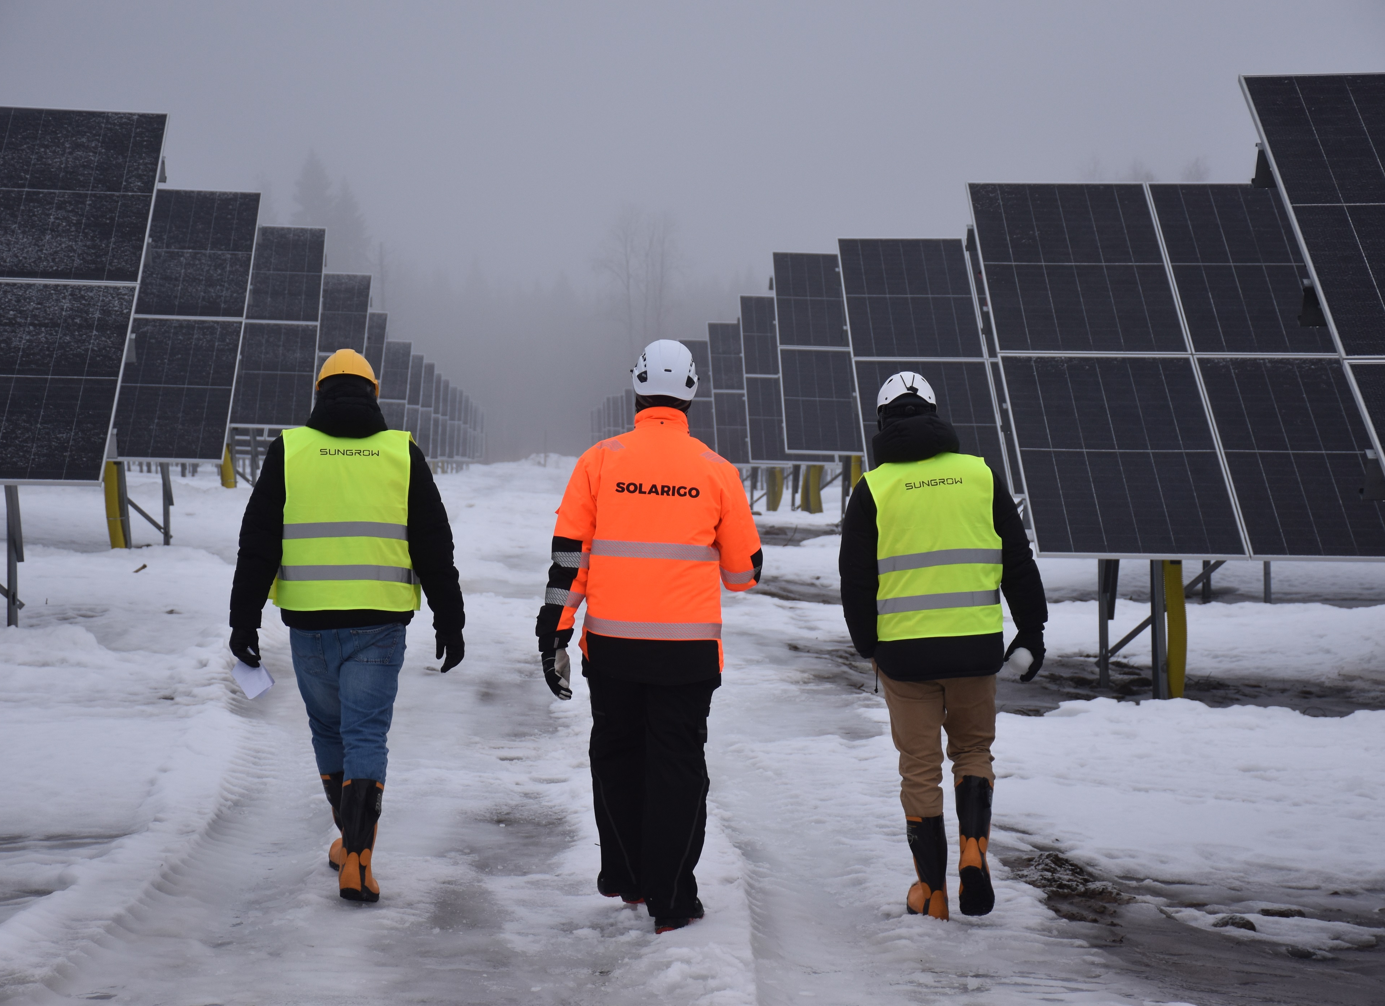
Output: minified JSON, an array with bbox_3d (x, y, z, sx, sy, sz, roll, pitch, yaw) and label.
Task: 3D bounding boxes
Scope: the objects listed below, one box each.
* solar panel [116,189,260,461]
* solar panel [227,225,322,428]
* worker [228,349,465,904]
[{"bbox_3d":[-4.205,-1.494,31.407,1.150,0.060,4.580,1,31,-2],"label":"solar panel"},{"bbox_3d":[-4.682,-1.962,42.342,1.150,0.060,4.580,1,31,-2],"label":"solar panel"},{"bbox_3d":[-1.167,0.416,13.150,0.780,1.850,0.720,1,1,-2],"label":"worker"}]

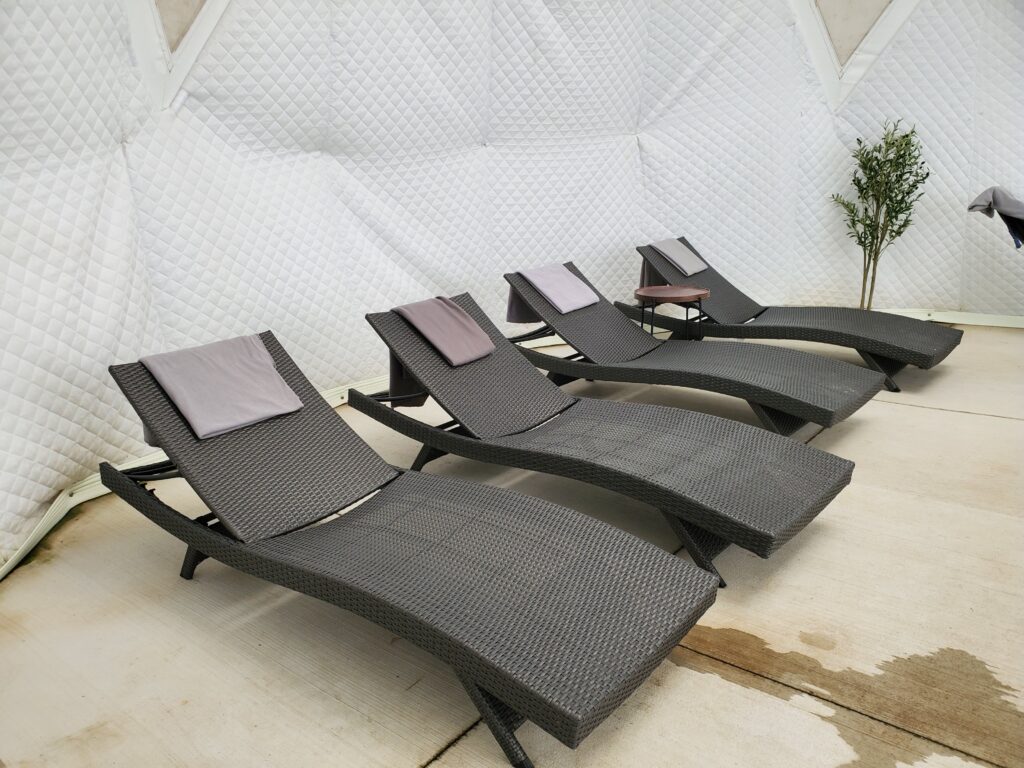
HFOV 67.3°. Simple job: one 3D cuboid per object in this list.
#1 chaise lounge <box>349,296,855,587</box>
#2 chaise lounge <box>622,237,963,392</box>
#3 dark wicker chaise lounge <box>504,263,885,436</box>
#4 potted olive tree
[{"bbox_3d":[0.231,0.091,3.149,2.086,0.713,0.684,13,22,40],"label":"chaise lounge"},{"bbox_3d":[1.718,-0.512,5.003,2.086,0.713,0.684,13,22,40],"label":"chaise lounge"},{"bbox_3d":[0.833,-0.227,4.176,2.086,0.698,0.684,12,22,40],"label":"dark wicker chaise lounge"},{"bbox_3d":[2.668,-1.136,5.620,0.677,1.493,0.576,-2,17,0],"label":"potted olive tree"}]

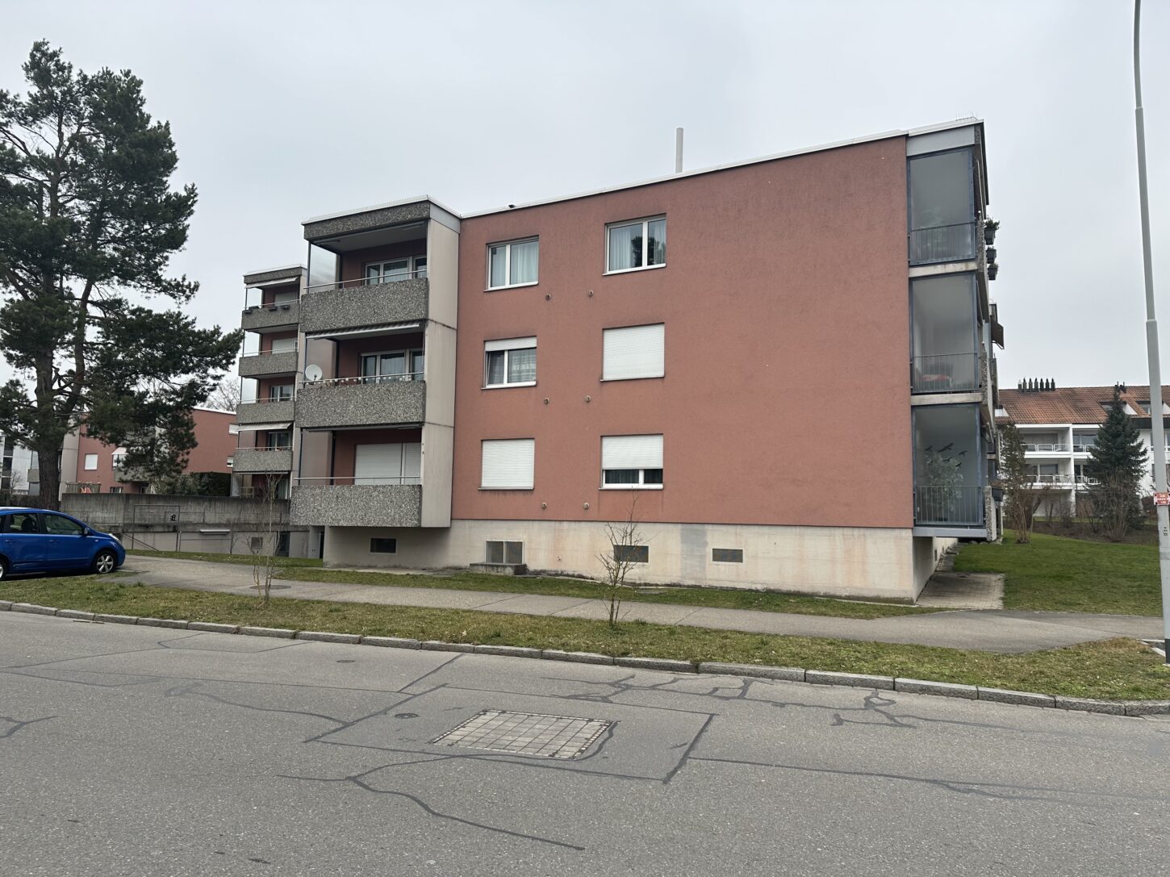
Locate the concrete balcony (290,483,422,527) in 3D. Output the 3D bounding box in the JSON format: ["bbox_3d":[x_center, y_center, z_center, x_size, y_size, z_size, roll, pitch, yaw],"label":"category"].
[{"bbox_3d":[-6.007,1.906,22.667,4.602,1.076,1.307,-2,-6,27],"label":"concrete balcony"}]

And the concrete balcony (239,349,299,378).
[{"bbox_3d":[-17.509,-4.074,46.092,4.474,1.105,1.307,-2,-6,27],"label":"concrete balcony"}]

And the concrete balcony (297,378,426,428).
[{"bbox_3d":[-5.958,-0.868,22.628,4.544,1.113,1.278,-2,-6,26],"label":"concrete balcony"}]

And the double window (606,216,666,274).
[{"bbox_3d":[1.280,-4.824,20.329,1.652,1.332,0.146,-2,-6,26],"label":"double window"}]

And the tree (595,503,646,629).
[{"bbox_3d":[0.491,1.681,11.029,0.720,1.740,0.680,1,-5,0],"label":"tree"}]

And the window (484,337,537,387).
[{"bbox_3d":[-1.961,-2.010,21.663,1.643,1.314,0.146,-2,-6,26],"label":"window"}]

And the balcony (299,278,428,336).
[{"bbox_3d":[-5.922,-3.586,22.867,4.544,1.131,1.278,-2,-6,26],"label":"balcony"}]

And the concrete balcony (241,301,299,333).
[{"bbox_3d":[-17.435,-6.785,46.066,4.508,1.095,1.278,-2,-6,26],"label":"concrete balcony"}]

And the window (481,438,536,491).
[{"bbox_3d":[-2.050,0.697,21.572,1.693,1.330,0.140,-2,-6,27],"label":"window"}]

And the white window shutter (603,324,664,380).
[{"bbox_3d":[1.217,-2.130,20.210,1.684,1.345,0.140,-2,-6,27],"label":"white window shutter"}]

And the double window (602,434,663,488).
[{"bbox_3d":[1.165,0.589,19.964,1.693,1.327,0.140,-2,-6,27],"label":"double window"}]

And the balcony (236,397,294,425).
[{"bbox_3d":[-17.548,-1.359,45.841,4.474,1.105,1.307,-2,-6,27],"label":"balcony"}]

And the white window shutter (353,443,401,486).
[{"bbox_3d":[-5.907,0.820,23.331,1.639,1.323,0.091,-2,-6,26],"label":"white window shutter"}]

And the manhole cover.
[{"bbox_3d":[-0.430,2.145,5.863,1.043,0.050,1.011,-1,-6,16],"label":"manhole cover"}]

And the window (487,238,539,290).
[{"bbox_3d":[-1.927,-4.696,21.899,1.643,1.323,0.146,-2,-6,26],"label":"window"}]

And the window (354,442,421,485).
[{"bbox_3d":[-5.580,0.838,23.396,2.507,1.354,0.140,-2,-6,27],"label":"window"}]

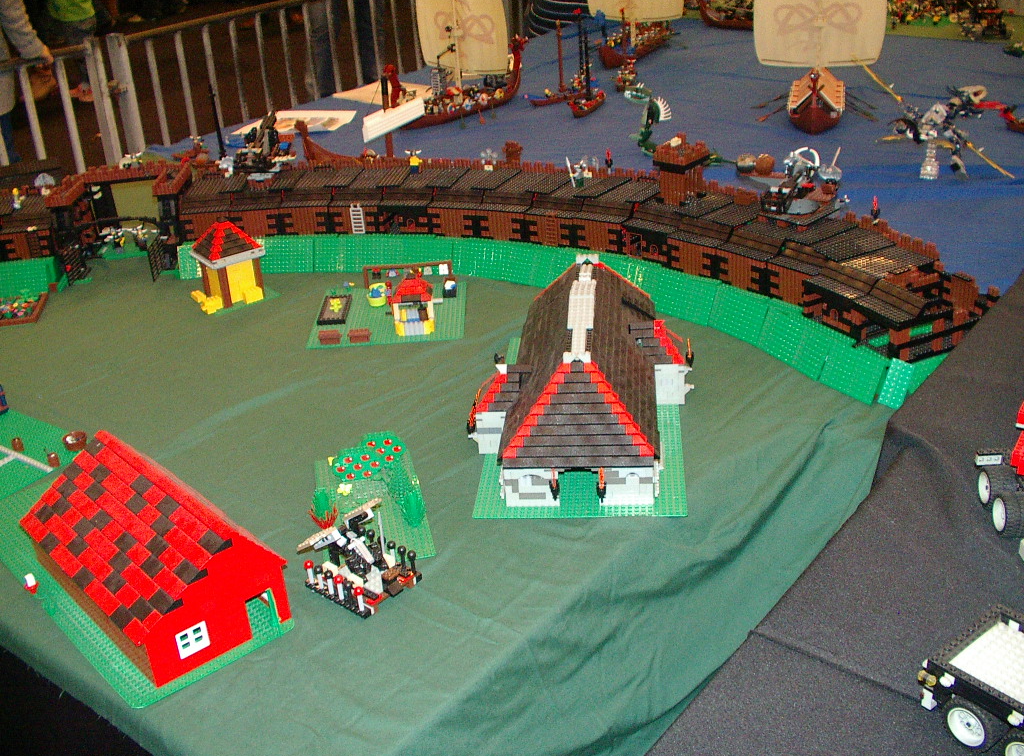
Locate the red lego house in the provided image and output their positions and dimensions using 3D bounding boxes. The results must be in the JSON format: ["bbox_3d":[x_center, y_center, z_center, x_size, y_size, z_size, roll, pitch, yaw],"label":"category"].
[{"bbox_3d":[-0.407,0.178,1.244,0.176,0.131,0.316,-25,33,-36],"label":"red lego house"}]

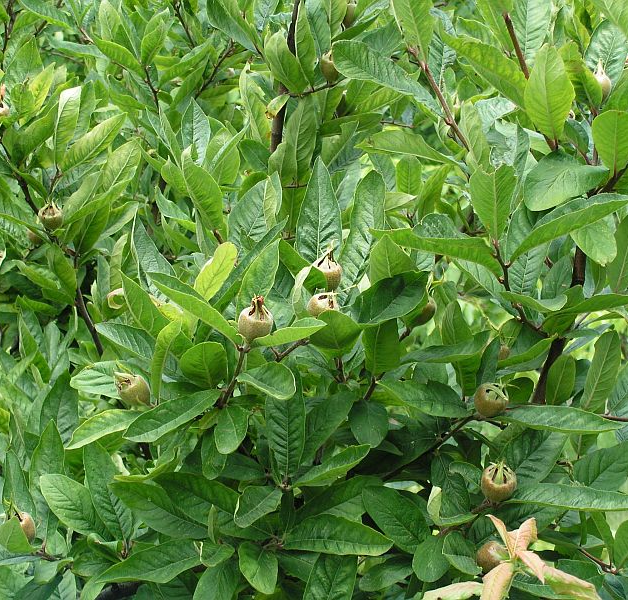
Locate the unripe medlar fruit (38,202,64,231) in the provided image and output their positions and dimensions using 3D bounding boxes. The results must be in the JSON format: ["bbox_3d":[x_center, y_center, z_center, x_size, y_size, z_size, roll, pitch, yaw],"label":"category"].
[{"bbox_3d":[-0.267,-0.085,1.600,0.025,0.030,0.025,1,14,0],"label":"unripe medlar fruit"}]

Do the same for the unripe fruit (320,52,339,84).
[{"bbox_3d":[0.019,-0.281,1.900,0.025,0.036,0.025,-5,9,0],"label":"unripe fruit"}]

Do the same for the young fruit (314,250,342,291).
[{"bbox_3d":[0.013,-0.029,1.400,0.027,0.038,0.027,-1,12,0],"label":"young fruit"}]

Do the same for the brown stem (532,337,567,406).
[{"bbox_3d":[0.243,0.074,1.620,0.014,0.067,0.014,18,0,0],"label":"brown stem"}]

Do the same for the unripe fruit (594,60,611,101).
[{"bbox_3d":[0.309,-0.235,1.680,0.022,0.042,0.022,-12,0,0],"label":"unripe fruit"}]

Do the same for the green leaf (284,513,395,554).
[{"bbox_3d":[0.022,0.210,1.410,0.100,0.014,0.038,1,45,15],"label":"green leaf"}]

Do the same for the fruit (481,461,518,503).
[{"bbox_3d":[0.150,0.148,1.280,0.029,0.034,0.029,2,21,1],"label":"fruit"}]

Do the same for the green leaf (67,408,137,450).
[{"bbox_3d":[-0.189,0.117,1.460,0.098,0.014,0.036,-18,44,-30],"label":"green leaf"}]

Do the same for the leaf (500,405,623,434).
[{"bbox_3d":[0.224,0.108,1.420,0.110,0.012,0.031,6,37,6],"label":"leaf"}]

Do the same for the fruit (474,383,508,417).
[{"bbox_3d":[0.164,0.092,1.450,0.031,0.033,0.031,17,43,-16],"label":"fruit"}]

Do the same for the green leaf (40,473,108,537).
[{"bbox_3d":[-0.207,0.181,1.380,0.094,0.040,0.015,42,-26,-15],"label":"green leaf"}]

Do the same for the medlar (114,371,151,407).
[{"bbox_3d":[-0.173,0.085,1.500,0.031,0.031,0.036,-27,-45,32],"label":"medlar"}]

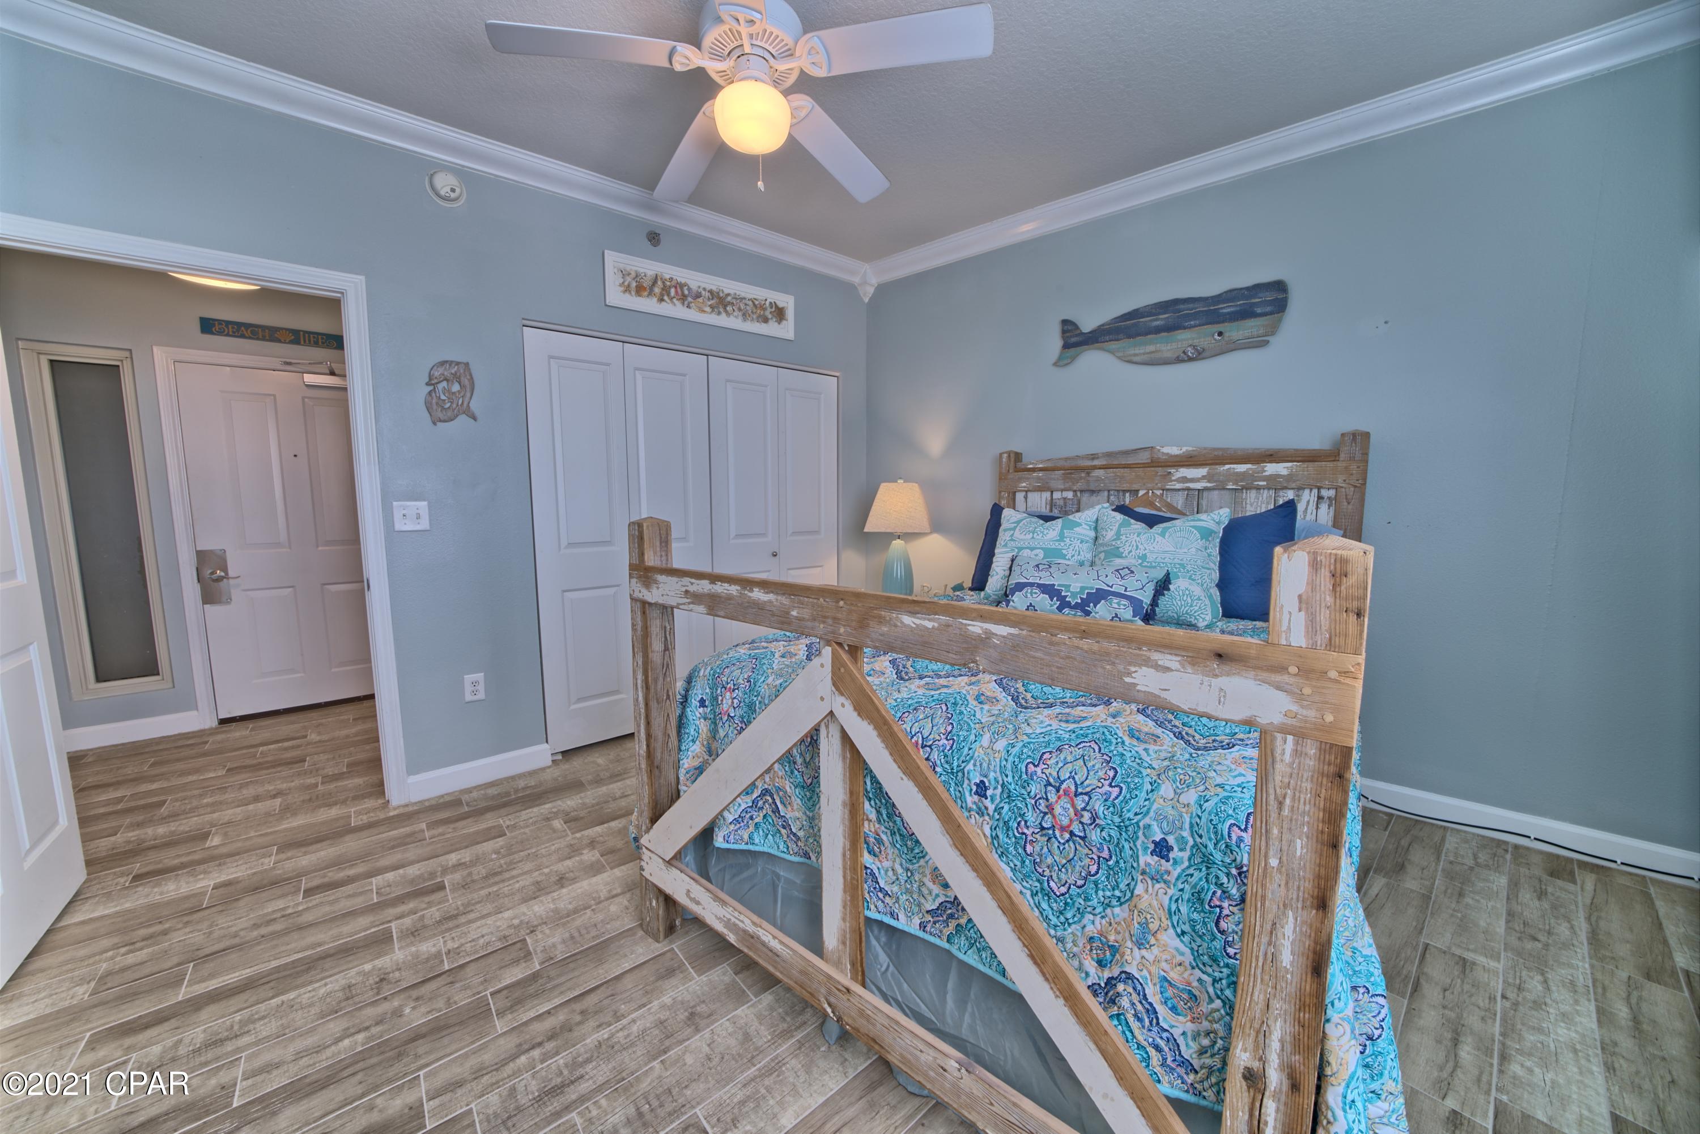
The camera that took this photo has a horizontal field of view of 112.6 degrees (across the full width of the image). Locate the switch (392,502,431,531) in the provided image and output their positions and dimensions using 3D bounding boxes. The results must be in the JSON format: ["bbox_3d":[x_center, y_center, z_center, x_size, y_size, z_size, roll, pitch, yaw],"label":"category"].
[{"bbox_3d":[-1.820,-0.209,2.353,0.117,0.115,0.012,-4,8,-36],"label":"switch"}]

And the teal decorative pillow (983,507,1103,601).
[{"bbox_3d":[0.918,-0.046,2.679,0.480,0.460,0.150,5,-10,37],"label":"teal decorative pillow"}]

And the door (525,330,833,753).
[{"bbox_3d":[-0.782,-0.128,3.187,1.733,2.030,0.045,-4,8,-36],"label":"door"}]

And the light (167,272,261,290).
[{"bbox_3d":[-2.924,-1.344,2.613,0.350,0.130,0.350,-4,8,-36],"label":"light"}]

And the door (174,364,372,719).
[{"bbox_3d":[-3.370,-0.132,3.498,0.880,2.020,0.045,-5,8,-38],"label":"door"}]

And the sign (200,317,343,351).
[{"bbox_3d":[-3.346,-1.355,3.332,0.627,0.090,0.020,-5,8,-38],"label":"sign"}]

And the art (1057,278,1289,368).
[{"bbox_3d":[1.477,-1.118,2.716,0.983,0.299,0.025,5,7,37],"label":"art"}]

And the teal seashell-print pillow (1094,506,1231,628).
[{"bbox_3d":[1.282,-0.015,2.366,0.470,0.460,0.150,5,-10,37],"label":"teal seashell-print pillow"}]

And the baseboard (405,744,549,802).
[{"bbox_3d":[-1.693,0.940,2.616,0.570,0.115,0.016,-5,8,-38],"label":"baseboard"}]

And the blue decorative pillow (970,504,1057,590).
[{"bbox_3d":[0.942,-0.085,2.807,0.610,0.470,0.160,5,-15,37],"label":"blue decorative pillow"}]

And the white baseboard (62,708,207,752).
[{"bbox_3d":[-3.935,0.893,3.089,0.519,0.105,0.016,-5,8,-38],"label":"white baseboard"}]

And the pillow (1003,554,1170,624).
[{"bbox_3d":[0.967,0.093,2.378,0.590,0.290,0.140,5,-20,37],"label":"pillow"}]

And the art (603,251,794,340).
[{"bbox_3d":[-0.764,-1.444,3.087,1.075,0.252,0.030,-5,8,-38],"label":"art"}]

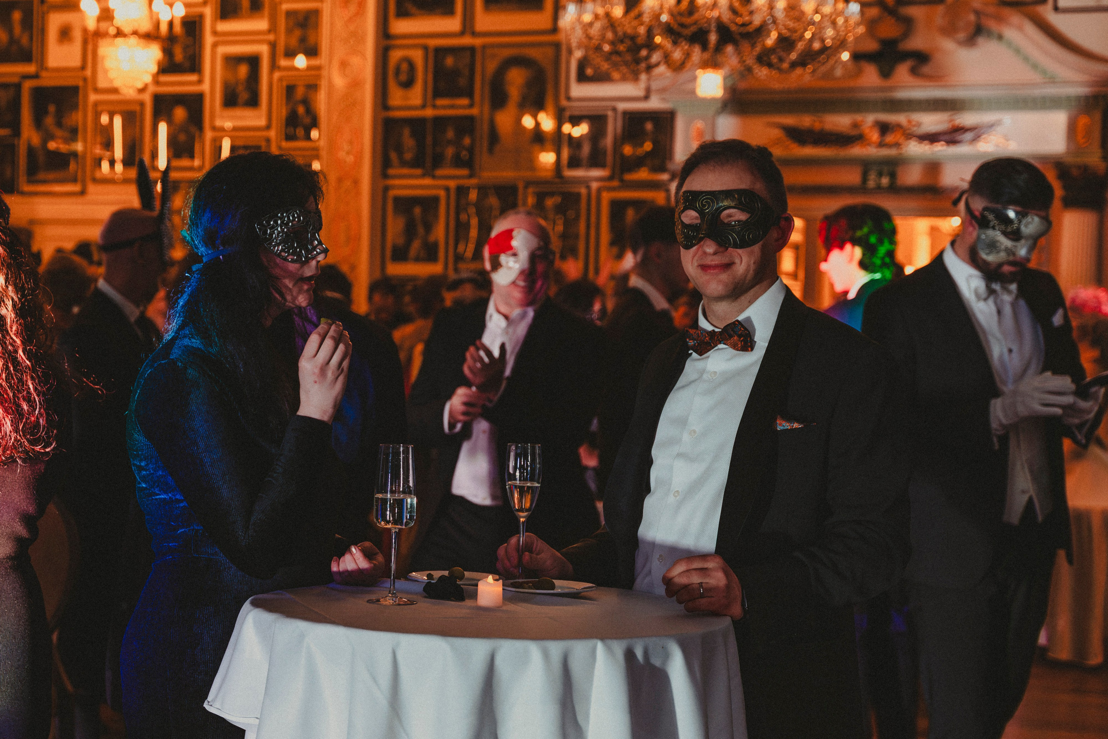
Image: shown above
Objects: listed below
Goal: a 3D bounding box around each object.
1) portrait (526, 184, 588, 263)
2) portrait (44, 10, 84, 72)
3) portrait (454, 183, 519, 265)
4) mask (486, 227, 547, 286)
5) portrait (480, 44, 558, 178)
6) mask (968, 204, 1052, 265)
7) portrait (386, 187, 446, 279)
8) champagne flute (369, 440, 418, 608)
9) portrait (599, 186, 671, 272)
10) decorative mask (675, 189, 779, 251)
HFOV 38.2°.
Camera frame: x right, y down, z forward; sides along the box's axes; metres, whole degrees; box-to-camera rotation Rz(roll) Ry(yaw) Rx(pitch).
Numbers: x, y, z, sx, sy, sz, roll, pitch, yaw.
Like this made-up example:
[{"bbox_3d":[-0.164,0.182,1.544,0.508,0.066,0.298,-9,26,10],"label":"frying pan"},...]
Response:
[{"bbox_3d":[0.021,-0.964,11.048,0.468,0.645,0.035,2,2,19],"label":"portrait"},{"bbox_3d":[-3.814,-2.571,12.476,0.384,0.509,0.040,2,1,18],"label":"portrait"},{"bbox_3d":[-0.475,-0.990,11.219,0.485,0.627,0.035,2,2,19],"label":"portrait"},{"bbox_3d":[-0.091,-0.277,3.930,0.148,0.142,0.085,2,1,7],"label":"mask"},{"bbox_3d":[-0.246,-1.825,11.302,0.600,0.956,0.040,2,1,18],"label":"portrait"},{"bbox_3d":[0.883,-0.261,3.065,0.162,0.112,0.085,9,18,-10],"label":"mask"},{"bbox_3d":[-0.911,-0.910,10.584,0.402,0.582,0.040,2,1,17],"label":"portrait"},{"bbox_3d":[-0.240,0.234,2.420,0.075,0.238,0.075,2,1,0],"label":"champagne flute"},{"bbox_3d":[0.543,-0.944,11.041,0.520,0.617,0.040,2,1,18],"label":"portrait"},{"bbox_3d":[0.244,-0.224,2.407,0.168,0.093,0.072,3,3,30],"label":"decorative mask"}]

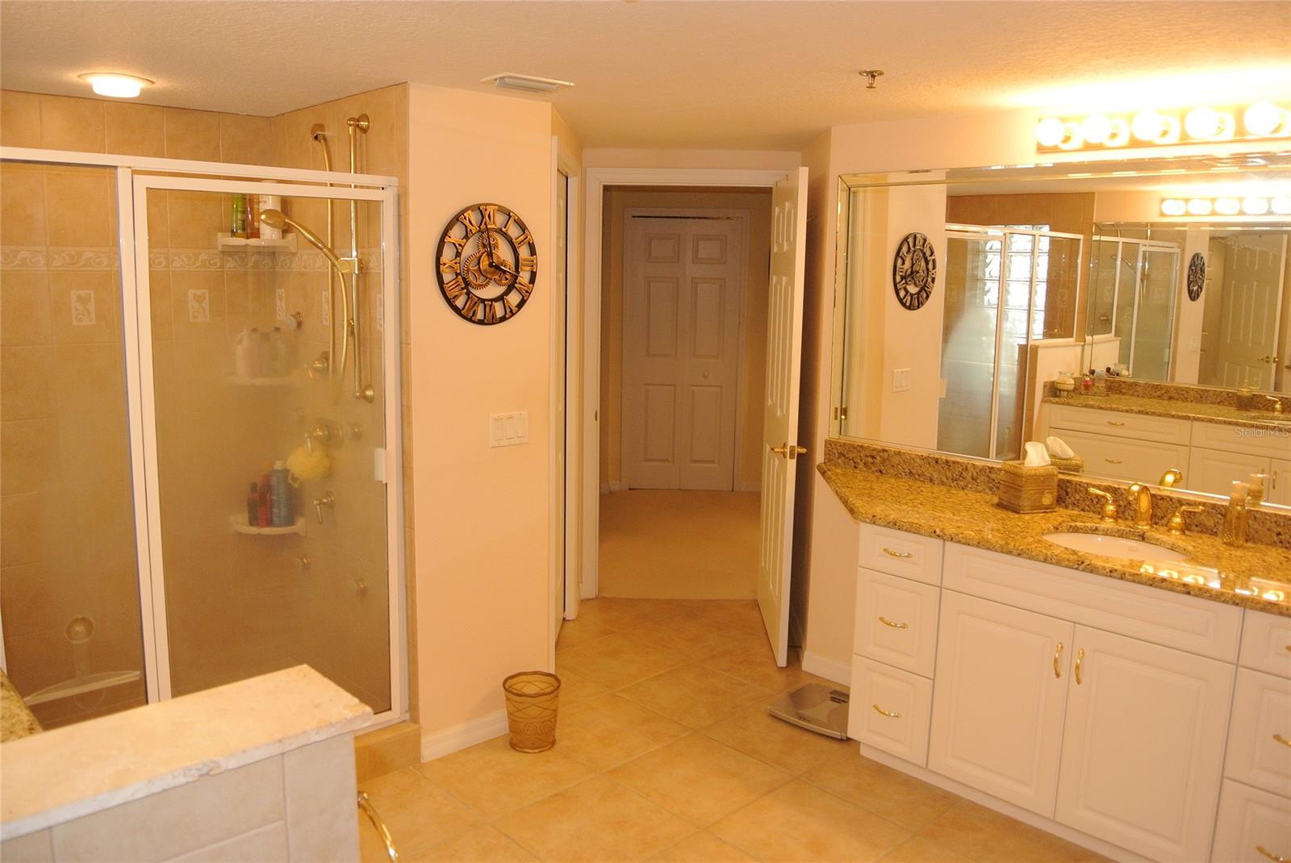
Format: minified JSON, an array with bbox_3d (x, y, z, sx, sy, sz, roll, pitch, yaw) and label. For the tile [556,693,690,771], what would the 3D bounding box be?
[{"bbox_3d":[-0.132,1.088,3.530,0.446,0.010,0.446,-8,13,-44],"label":"tile"}]

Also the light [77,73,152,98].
[{"bbox_3d":[-1.609,-1.050,2.955,0.207,0.042,0.207,-8,13,-44],"label":"light"}]

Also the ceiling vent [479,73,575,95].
[{"bbox_3d":[-0.352,-1.028,2.898,0.250,0.026,0.158,-8,13,-44],"label":"ceiling vent"}]

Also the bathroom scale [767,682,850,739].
[{"bbox_3d":[0.690,1.062,3.685,0.315,0.030,0.315,8,12,38],"label":"bathroom scale"}]

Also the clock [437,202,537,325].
[{"bbox_3d":[-0.519,-0.548,3.176,0.395,0.395,0.035,-7,12,-42],"label":"clock"}]

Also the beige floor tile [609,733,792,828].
[{"bbox_3d":[0.181,1.147,3.219,0.453,0.012,0.453,-8,12,-43],"label":"beige floor tile"}]

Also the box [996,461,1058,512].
[{"bbox_3d":[1.293,0.186,3.270,0.135,0.150,0.122,-2,10,-14],"label":"box"}]

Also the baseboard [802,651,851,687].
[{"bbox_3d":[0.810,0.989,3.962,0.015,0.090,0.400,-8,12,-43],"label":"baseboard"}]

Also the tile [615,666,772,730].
[{"bbox_3d":[0.189,1.041,3.839,0.446,0.010,0.446,-8,13,-44],"label":"tile"}]

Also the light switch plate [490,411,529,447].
[{"bbox_3d":[-0.466,-0.007,3.339,0.157,0.114,0.008,-7,12,-42],"label":"light switch plate"}]

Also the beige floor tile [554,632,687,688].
[{"bbox_3d":[-0.122,0.989,4.180,0.453,0.012,0.453,-8,12,-43],"label":"beige floor tile"}]

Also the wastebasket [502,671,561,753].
[{"bbox_3d":[-0.396,0.990,3.403,0.204,0.219,0.204,1,9,0],"label":"wastebasket"}]

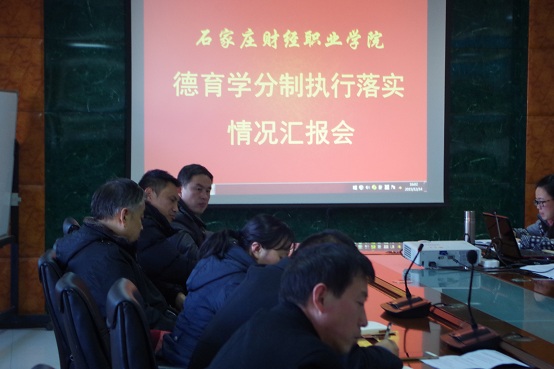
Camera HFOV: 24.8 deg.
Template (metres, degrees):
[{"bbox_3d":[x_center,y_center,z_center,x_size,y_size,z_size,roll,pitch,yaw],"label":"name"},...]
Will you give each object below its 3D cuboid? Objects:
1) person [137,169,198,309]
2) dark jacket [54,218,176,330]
[{"bbox_3d":[-0.400,0.558,5.500,0.800,1.280,0.550,0,3,-8],"label":"person"},{"bbox_3d":[-0.600,0.431,4.660,0.500,0.660,0.520,-1,4,-19],"label":"dark jacket"}]

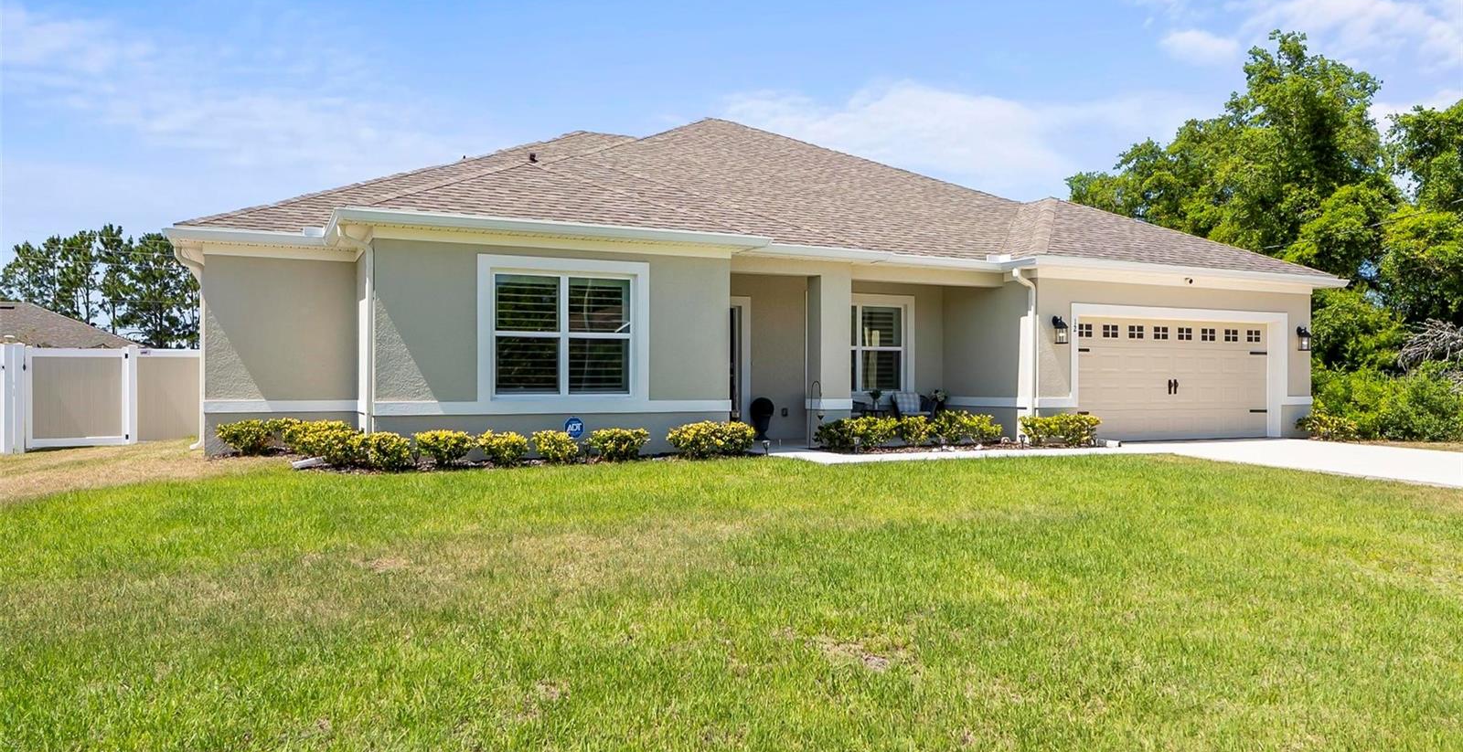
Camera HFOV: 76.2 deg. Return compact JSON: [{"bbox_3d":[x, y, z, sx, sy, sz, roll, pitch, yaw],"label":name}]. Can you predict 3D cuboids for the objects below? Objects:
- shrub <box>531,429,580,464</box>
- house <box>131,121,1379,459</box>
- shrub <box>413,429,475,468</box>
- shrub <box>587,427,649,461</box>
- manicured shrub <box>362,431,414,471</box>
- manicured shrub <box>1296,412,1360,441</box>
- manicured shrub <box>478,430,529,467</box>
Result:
[{"bbox_3d":[-2.087,0.840,11.067,0.571,0.407,0.554,0,0,-26],"label":"shrub"},{"bbox_3d":[-1.040,-2.399,20.807,18.870,7.100,17.600,0,0,-26],"label":"house"},{"bbox_3d":[-3.228,0.817,10.503,0.693,0.424,0.672,0,0,-26],"label":"shrub"},{"bbox_3d":[-1.384,0.832,11.415,0.753,0.407,0.730,0,0,0],"label":"shrub"},{"bbox_3d":[-3.766,0.827,10.236,0.565,0.426,0.548,0,0,-26],"label":"manicured shrub"},{"bbox_3d":[10.669,0.910,16.709,1.111,0.516,0.974,0,0,-26],"label":"manicured shrub"},{"bbox_3d":[-2.631,0.840,10.798,0.583,0.410,0.565,0,0,-26],"label":"manicured shrub"}]

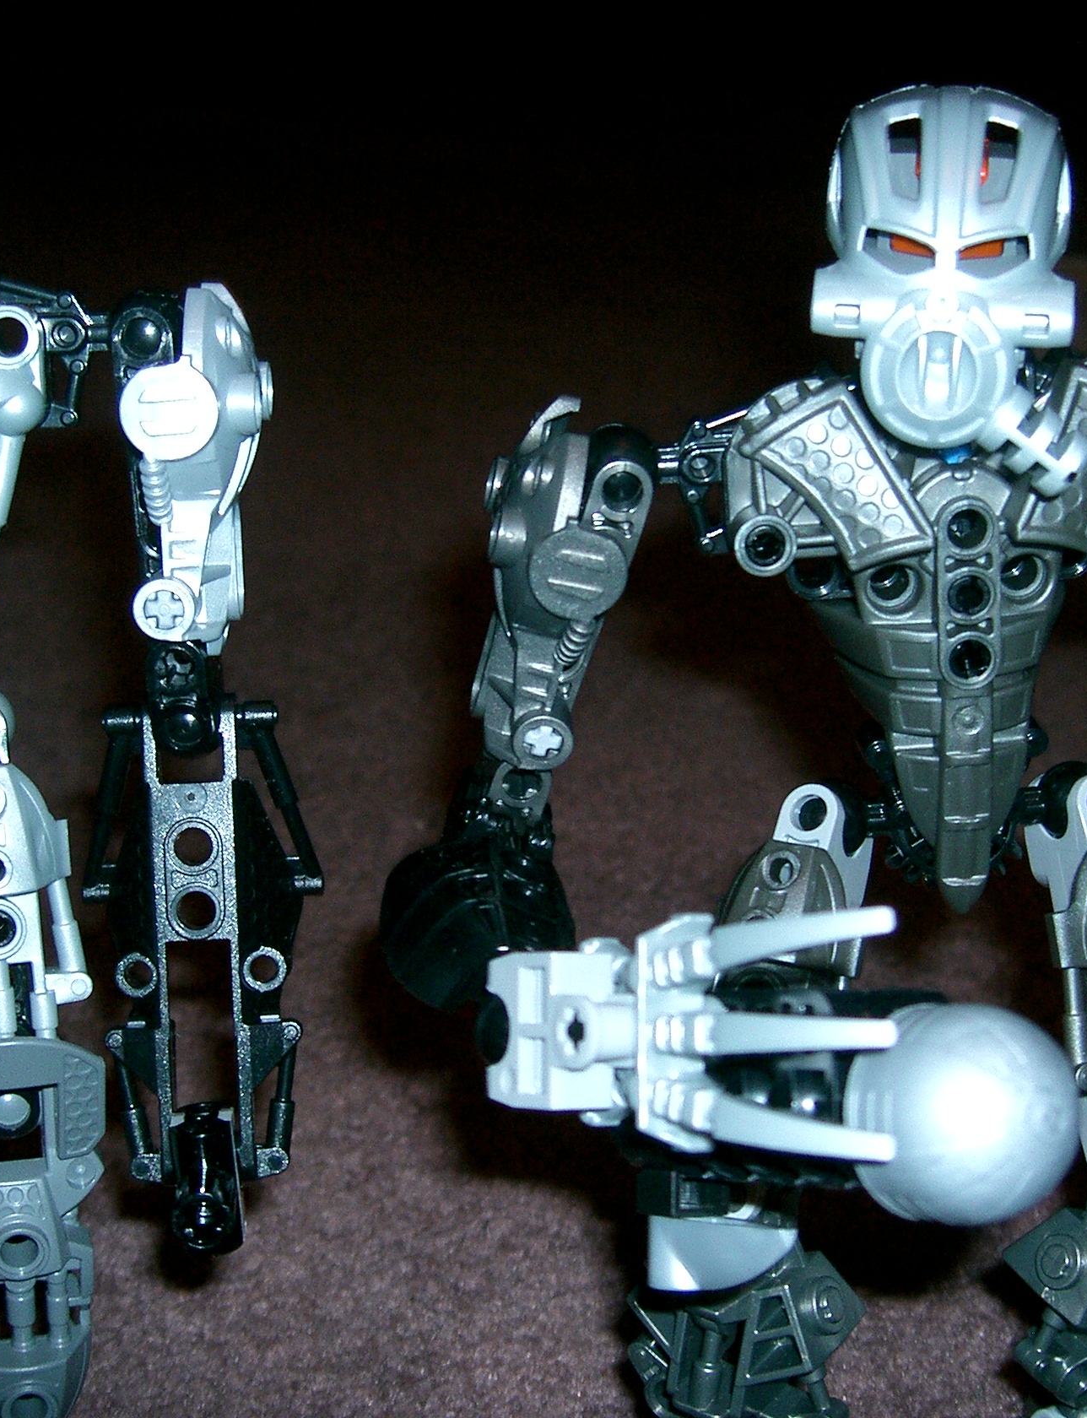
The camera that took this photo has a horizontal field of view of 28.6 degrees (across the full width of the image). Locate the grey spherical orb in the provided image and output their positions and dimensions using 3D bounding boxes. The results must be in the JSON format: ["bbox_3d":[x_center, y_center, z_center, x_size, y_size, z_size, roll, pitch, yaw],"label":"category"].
[{"bbox_3d":[0.048,0.046,0.243,0.025,0.025,0.025,1,20,0],"label":"grey spherical orb"}]

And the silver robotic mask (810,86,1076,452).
[{"bbox_3d":[0.048,-0.052,0.254,0.031,0.043,0.029,6,17,9],"label":"silver robotic mask"}]

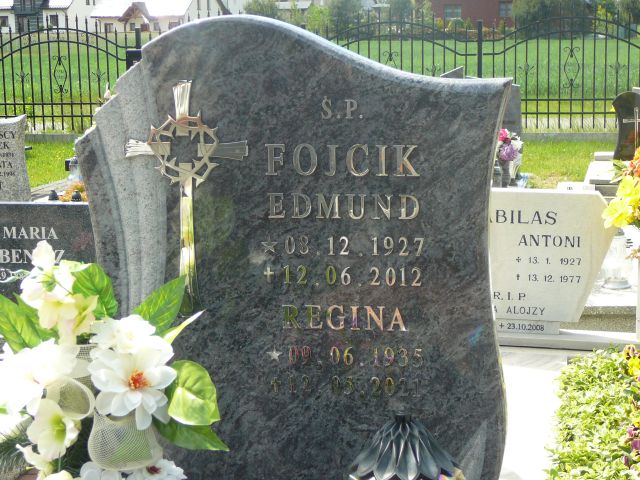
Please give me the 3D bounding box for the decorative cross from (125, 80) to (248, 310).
[{"bbox_3d":[-0.226,-0.071,2.244,0.218,0.400,0.020,1,10,11],"label":"decorative cross"}]

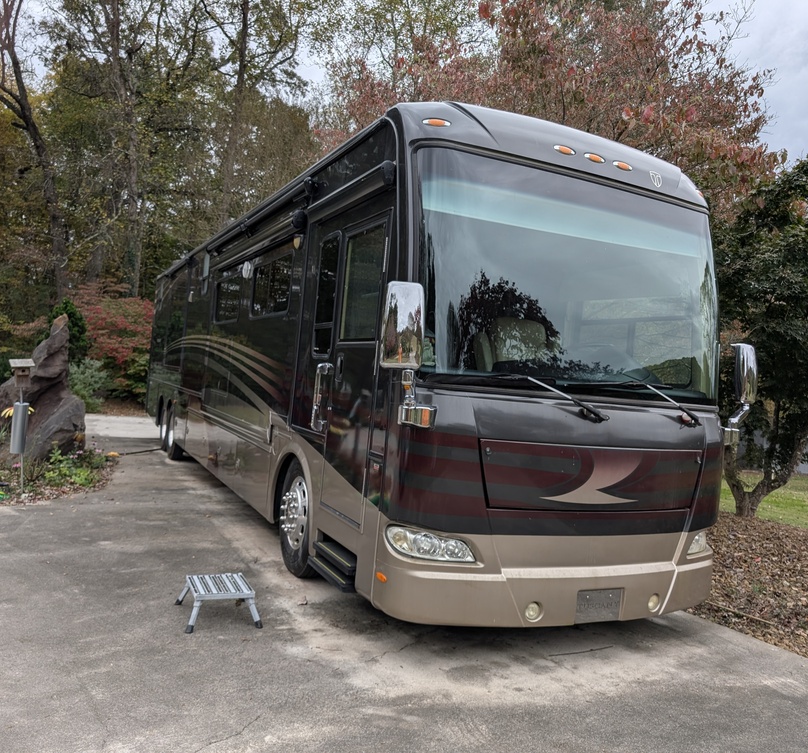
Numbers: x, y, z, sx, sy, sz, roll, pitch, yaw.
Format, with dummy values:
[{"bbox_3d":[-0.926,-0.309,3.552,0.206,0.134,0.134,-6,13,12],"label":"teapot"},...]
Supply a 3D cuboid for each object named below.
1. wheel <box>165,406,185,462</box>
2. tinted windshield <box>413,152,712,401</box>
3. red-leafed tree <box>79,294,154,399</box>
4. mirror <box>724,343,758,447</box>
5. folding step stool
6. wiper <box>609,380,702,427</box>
[{"bbox_3d":[-3.720,0.839,11.603,0.310,1.000,1.000,5,0,-27],"label":"wheel"},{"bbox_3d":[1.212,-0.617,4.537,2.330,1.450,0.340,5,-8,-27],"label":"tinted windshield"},{"bbox_3d":[-9.528,-0.914,23.500,3.300,3.600,3.100,5,0,-22],"label":"red-leafed tree"},{"bbox_3d":[2.452,0.134,5.041,0.250,0.770,0.190,5,0,-27],"label":"mirror"},{"bbox_3d":[-1.244,1.506,4.678,0.460,0.215,0.550,5,0,-27],"label":"folding step stool"},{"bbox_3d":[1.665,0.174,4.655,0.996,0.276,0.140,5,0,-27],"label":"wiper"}]

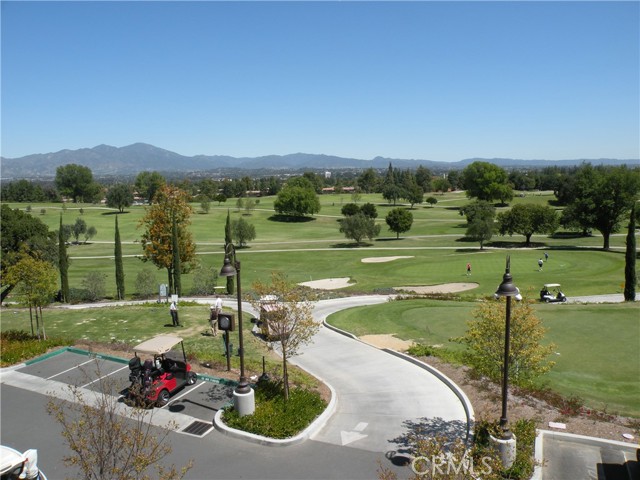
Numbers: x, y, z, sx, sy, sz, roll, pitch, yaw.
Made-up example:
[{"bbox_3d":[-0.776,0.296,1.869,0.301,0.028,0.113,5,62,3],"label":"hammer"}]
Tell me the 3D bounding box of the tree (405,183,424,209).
[{"bbox_3d":[37.984,-17.887,200.655,7.880,10.350,7.880,1,7,11],"label":"tree"}]

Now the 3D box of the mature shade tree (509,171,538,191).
[{"bbox_3d":[144.010,-42.310,355.000,19.510,14.220,18.540,2,8,22],"label":"mature shade tree"}]

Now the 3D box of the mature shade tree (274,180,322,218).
[{"bbox_3d":[-7.405,-13.329,164.294,14.840,12.380,14.840,-1,7,-3],"label":"mature shade tree"}]

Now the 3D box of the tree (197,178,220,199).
[{"bbox_3d":[-73.710,-34.040,330.000,15.550,13.220,14.770,-2,7,-12],"label":"tree"}]

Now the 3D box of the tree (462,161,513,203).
[{"bbox_3d":[85.560,-29.880,255.000,25.030,21.450,23.780,2,7,18],"label":"tree"}]

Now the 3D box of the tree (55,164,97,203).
[{"bbox_3d":[-134.690,-31.120,275.000,22.670,20.930,21.540,-4,8,-26],"label":"tree"}]

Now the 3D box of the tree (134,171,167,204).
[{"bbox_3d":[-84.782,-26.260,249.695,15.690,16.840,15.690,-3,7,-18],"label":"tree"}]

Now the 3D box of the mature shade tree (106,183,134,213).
[{"bbox_3d":[-78.429,-16.708,196.249,10.790,11.680,10.790,-3,7,-21],"label":"mature shade tree"}]

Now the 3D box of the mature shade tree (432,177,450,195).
[{"bbox_3d":[79.100,-35.480,325.000,11.480,11.720,10.910,1,7,14],"label":"mature shade tree"}]

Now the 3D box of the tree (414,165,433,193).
[{"bbox_3d":[77.750,-46.200,375.000,13.250,21.030,12.590,1,7,12],"label":"tree"}]

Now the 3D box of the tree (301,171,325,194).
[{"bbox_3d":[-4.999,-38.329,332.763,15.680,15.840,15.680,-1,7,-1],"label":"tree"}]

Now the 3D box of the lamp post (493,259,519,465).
[{"bbox_3d":[5.209,3.400,13.575,0.760,5.960,1.000,2,7,21],"label":"lamp post"}]

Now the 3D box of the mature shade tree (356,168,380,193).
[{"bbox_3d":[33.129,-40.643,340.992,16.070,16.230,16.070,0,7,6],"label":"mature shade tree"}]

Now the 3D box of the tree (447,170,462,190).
[{"bbox_3d":[101.040,-44.700,375.000,11.780,15.020,11.190,1,7,15],"label":"tree"}]

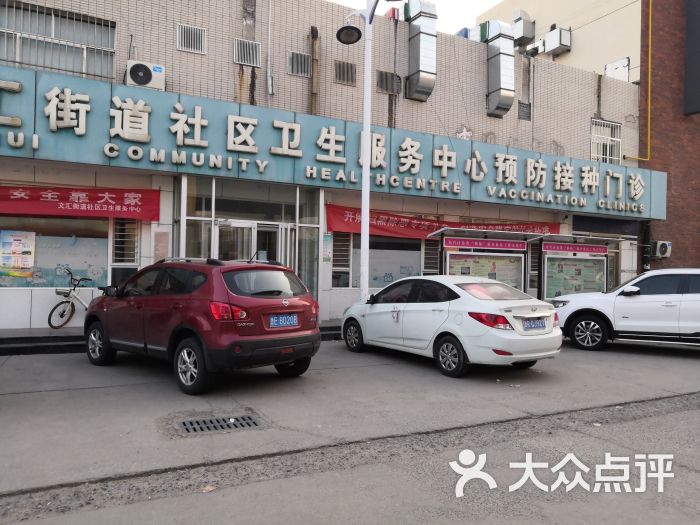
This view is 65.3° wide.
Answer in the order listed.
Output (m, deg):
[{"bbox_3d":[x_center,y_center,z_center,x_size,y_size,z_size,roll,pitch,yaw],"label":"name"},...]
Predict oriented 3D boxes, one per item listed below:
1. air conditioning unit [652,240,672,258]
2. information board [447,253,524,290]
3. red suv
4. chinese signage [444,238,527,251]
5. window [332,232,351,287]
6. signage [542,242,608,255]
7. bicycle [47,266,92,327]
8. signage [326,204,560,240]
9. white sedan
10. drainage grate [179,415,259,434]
[{"bbox_3d":[10.844,-0.458,19.111,0.810,0.530,0.300,1,-1,-28],"label":"air conditioning unit"},{"bbox_3d":[3.371,0.356,13.485,2.517,1.149,0.080,1,-1,-28],"label":"information board"},{"bbox_3d":[-2.354,0.797,8.116,4.330,1.610,1.840,0,-1,43],"label":"red suv"},{"bbox_3d":[3.383,-0.444,13.517,2.646,0.207,0.060,1,-1,-28],"label":"chinese signage"},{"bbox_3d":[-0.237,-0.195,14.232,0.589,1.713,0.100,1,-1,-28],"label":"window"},{"bbox_3d":[6.214,-0.376,15.009,2.594,0.225,0.060,1,-1,-28],"label":"signage"},{"bbox_3d":[-5.252,0.782,11.132,1.600,1.120,0.600,2,-1,-40],"label":"bicycle"},{"bbox_3d":[3.125,-1.011,15.905,8.437,0.750,0.060,1,-1,-28],"label":"signage"},{"bbox_3d":[1.481,0.961,9.445,1.750,1.460,4.370,2,-1,-32],"label":"white sedan"},{"bbox_3d":[-1.259,1.601,5.311,0.750,0.040,0.360,1,-1,-23],"label":"drainage grate"}]

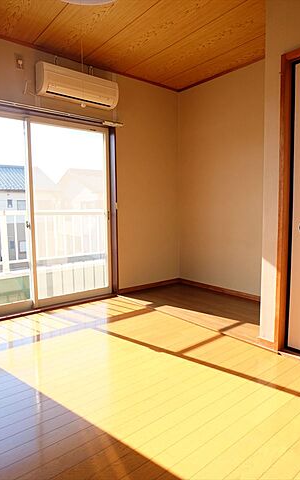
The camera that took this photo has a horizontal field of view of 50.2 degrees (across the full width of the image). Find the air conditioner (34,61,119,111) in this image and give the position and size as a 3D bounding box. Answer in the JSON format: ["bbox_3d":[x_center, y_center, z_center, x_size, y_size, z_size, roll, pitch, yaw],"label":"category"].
[{"bbox_3d":[-0.658,-1.445,3.005,0.753,0.266,0.190,-5,7,-39],"label":"air conditioner"}]

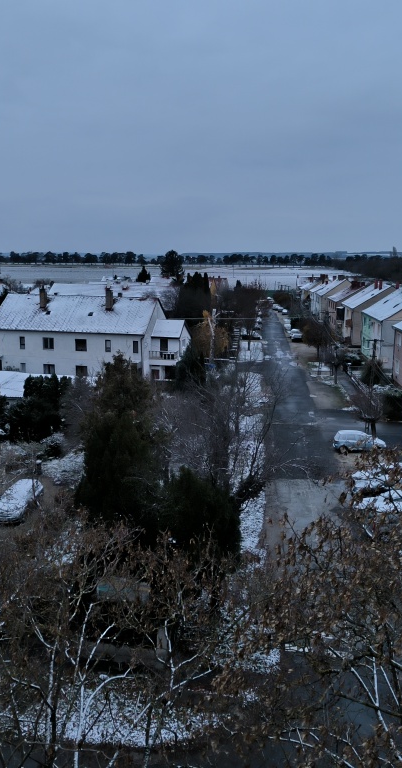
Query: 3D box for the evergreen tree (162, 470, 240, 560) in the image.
[{"bbox_3d":[-0.010,6.245,34.774,3.820,4.480,3.820,0,10,0],"label":"evergreen tree"}]

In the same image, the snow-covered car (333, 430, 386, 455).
[{"bbox_3d":[11.978,4.361,53.601,3.950,1.500,1.700,1,10,2],"label":"snow-covered car"}]

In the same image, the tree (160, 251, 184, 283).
[{"bbox_3d":[-7.286,-25.556,178.325,6.100,15.100,6.100,0,10,0],"label":"tree"}]

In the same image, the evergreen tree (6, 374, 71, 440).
[{"bbox_3d":[-13.131,1.785,56.990,4.850,5.010,4.850,0,10,0],"label":"evergreen tree"}]

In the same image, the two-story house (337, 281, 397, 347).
[{"bbox_3d":[30.701,-12.289,121.733,11.800,10.300,14.500,1,10,3],"label":"two-story house"}]

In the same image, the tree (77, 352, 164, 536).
[{"bbox_3d":[-4.269,2.994,36.747,4.300,9.200,4.300,0,10,0],"label":"tree"}]

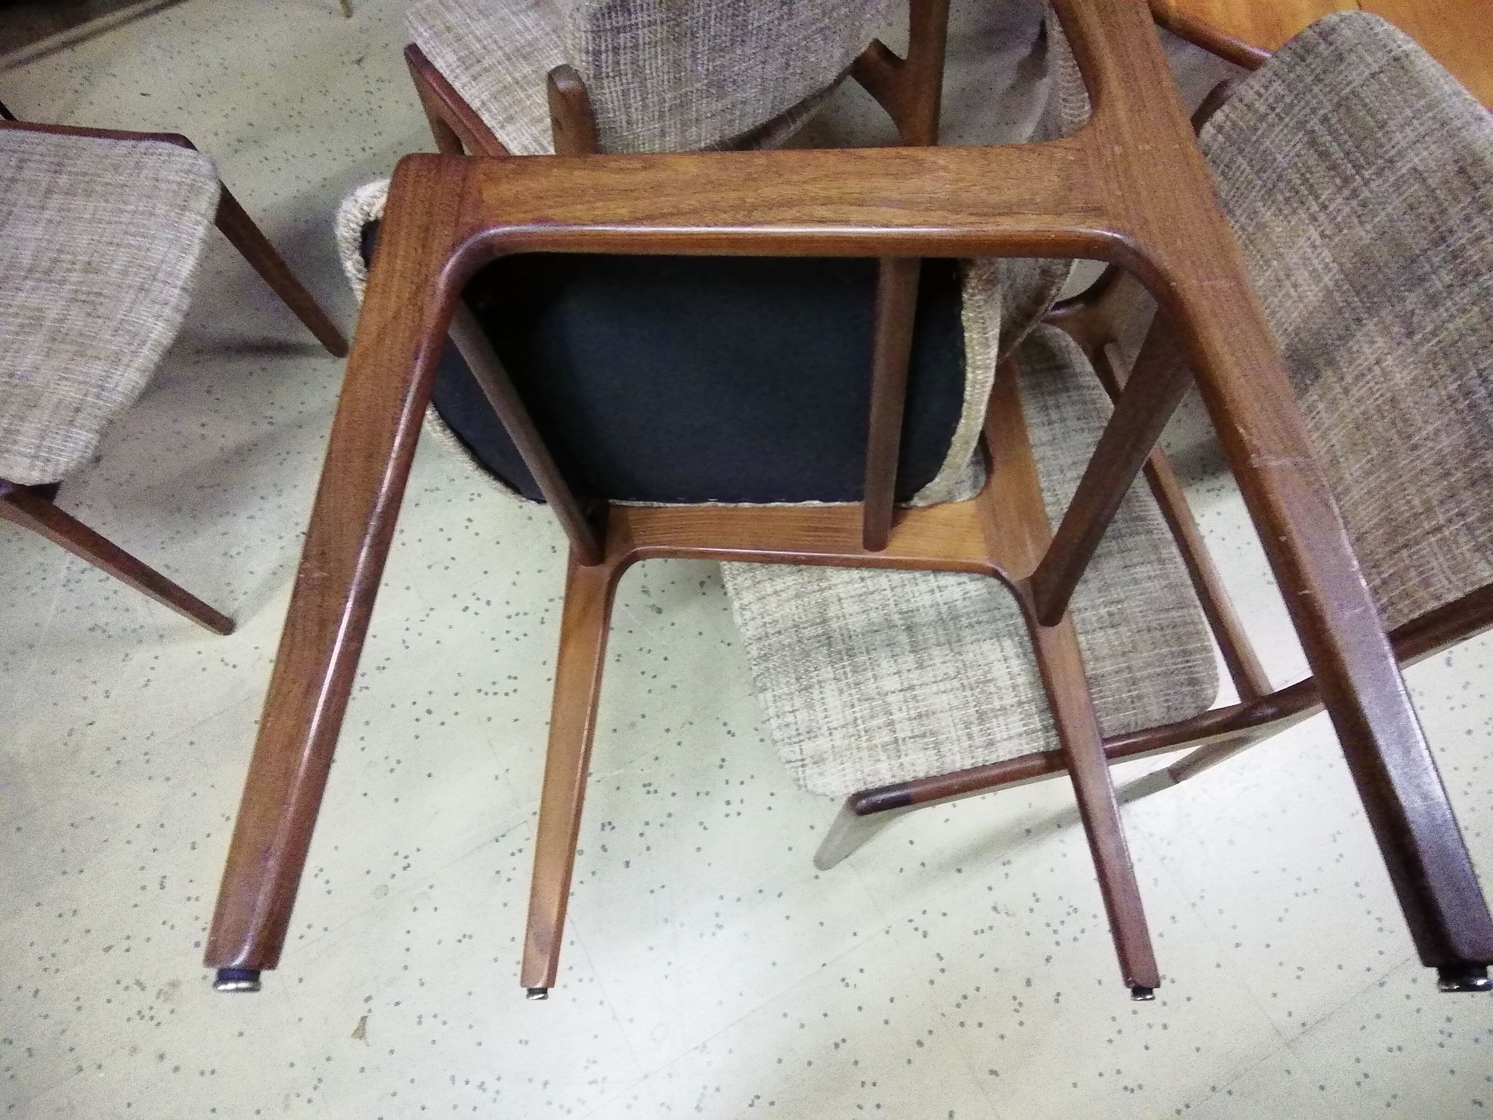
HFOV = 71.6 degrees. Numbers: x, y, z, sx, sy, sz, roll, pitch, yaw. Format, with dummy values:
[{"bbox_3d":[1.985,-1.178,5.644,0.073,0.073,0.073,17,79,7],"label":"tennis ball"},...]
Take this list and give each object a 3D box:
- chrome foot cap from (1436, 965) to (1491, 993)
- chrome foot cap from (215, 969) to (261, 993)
[{"bbox_3d":[0.260,0.152,0.375,0.015,0.015,0.009,-2,67,5],"label":"chrome foot cap"},{"bbox_3d":[-0.202,0.167,0.411,0.016,0.016,0.009,-2,67,5],"label":"chrome foot cap"}]

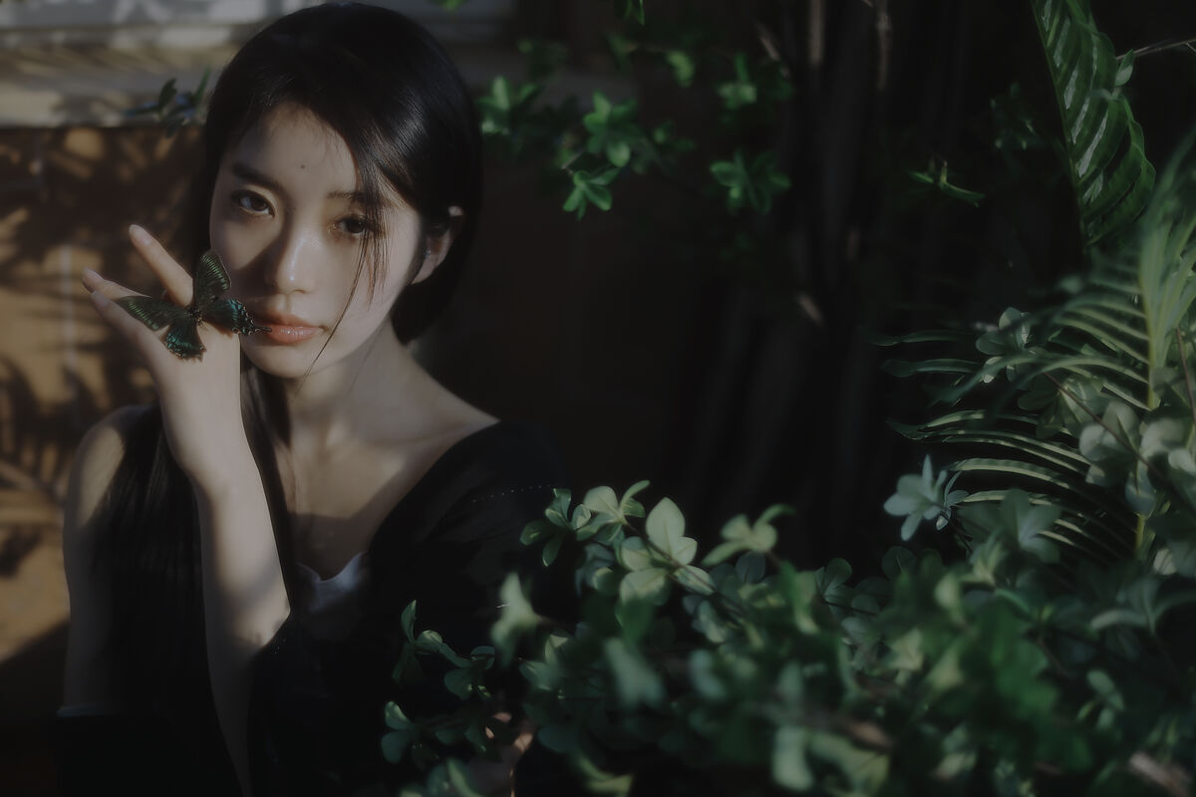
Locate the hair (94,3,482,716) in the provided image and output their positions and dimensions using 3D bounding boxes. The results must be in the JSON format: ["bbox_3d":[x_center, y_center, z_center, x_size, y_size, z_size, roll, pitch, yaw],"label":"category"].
[{"bbox_3d":[-0.220,-0.008,1.121,0.270,0.516,0.235,5,18,9],"label":"hair"}]

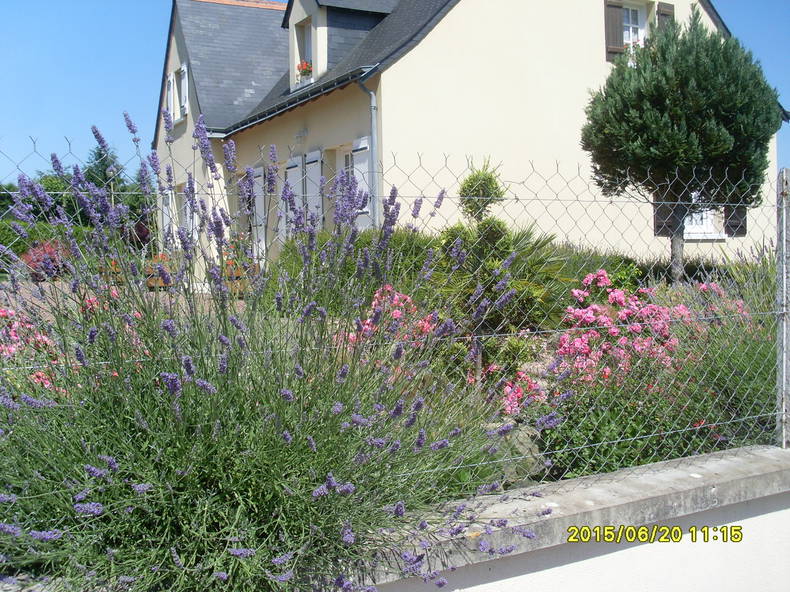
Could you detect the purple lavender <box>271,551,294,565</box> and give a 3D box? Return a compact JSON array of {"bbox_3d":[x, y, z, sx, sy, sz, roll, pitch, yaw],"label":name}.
[{"bbox_3d":[-0.230,0.534,1.770,0.051,0.022,0.022,-24,-12,-17],"label":"purple lavender"}]

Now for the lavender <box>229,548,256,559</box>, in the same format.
[{"bbox_3d":[-0.306,0.517,1.740,0.058,0.020,0.020,6,-17,-17],"label":"lavender"}]

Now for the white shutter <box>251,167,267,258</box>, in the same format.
[{"bbox_3d":[-2.747,-1.563,17.600,0.050,2.100,0.720,-2,3,-27],"label":"white shutter"}]

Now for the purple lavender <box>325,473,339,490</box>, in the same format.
[{"bbox_3d":[-0.137,0.400,1.870,0.023,0.046,0.023,-21,-28,-8],"label":"purple lavender"}]

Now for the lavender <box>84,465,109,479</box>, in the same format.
[{"bbox_3d":[-0.561,0.330,1.630,0.050,0.021,0.021,24,-18,-17],"label":"lavender"}]

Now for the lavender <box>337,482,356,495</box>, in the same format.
[{"bbox_3d":[-0.105,0.415,1.870,0.048,0.024,0.024,-9,-14,25],"label":"lavender"}]

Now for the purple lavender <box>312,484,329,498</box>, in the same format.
[{"bbox_3d":[-0.160,0.419,1.860,0.043,0.024,0.024,-28,-9,-27],"label":"purple lavender"}]

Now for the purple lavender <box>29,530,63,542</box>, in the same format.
[{"bbox_3d":[-0.629,0.433,1.560,0.062,0.021,0.021,-5,-13,-19],"label":"purple lavender"}]

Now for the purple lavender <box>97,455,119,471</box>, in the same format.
[{"bbox_3d":[-0.542,0.315,1.640,0.048,0.022,0.022,39,-22,23],"label":"purple lavender"}]

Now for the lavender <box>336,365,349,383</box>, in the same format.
[{"bbox_3d":[-0.118,0.174,1.950,0.023,0.044,0.023,28,17,-1],"label":"lavender"}]

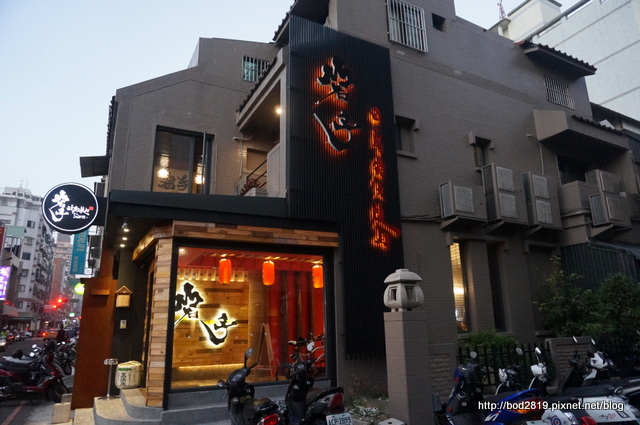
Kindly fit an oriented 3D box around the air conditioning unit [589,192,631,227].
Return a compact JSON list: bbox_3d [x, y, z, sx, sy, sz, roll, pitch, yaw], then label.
[{"bbox_3d":[7.071,-0.033,10.376,0.940,0.720,0.300,6,-15,-28],"label":"air conditioning unit"}]

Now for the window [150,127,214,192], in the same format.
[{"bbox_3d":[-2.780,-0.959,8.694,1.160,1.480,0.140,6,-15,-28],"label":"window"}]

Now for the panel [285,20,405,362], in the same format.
[{"bbox_3d":[0.494,-0.546,7.703,2.280,6.060,0.110,6,-15,-28],"label":"panel"}]

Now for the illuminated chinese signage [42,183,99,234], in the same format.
[{"bbox_3d":[-4.368,-0.070,7.468,0.860,0.860,0.200,6,-15,-28],"label":"illuminated chinese signage"}]

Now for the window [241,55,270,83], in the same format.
[{"bbox_3d":[-1.434,-3.268,9.974,0.800,0.640,0.120,6,-15,-28],"label":"window"}]

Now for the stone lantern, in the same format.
[{"bbox_3d":[1.109,1.035,5.644,0.385,0.560,0.385,6,-15,-28],"label":"stone lantern"}]

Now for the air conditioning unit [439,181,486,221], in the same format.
[{"bbox_3d":[2.940,-0.181,8.709,0.900,0.720,0.300,6,-15,-28],"label":"air conditioning unit"}]

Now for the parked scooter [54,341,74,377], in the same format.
[{"bbox_3d":[-7.095,3.837,11.483,1.720,1.000,0.680,-7,-14,26],"label":"parked scooter"}]

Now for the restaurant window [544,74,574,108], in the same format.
[{"bbox_3d":[6.741,-3.351,11.954,1.190,0.770,0.120,6,-15,-28],"label":"restaurant window"}]

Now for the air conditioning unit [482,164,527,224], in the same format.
[{"bbox_3d":[4.100,-0.358,9.422,0.955,1.245,0.330,6,-15,-28],"label":"air conditioning unit"}]

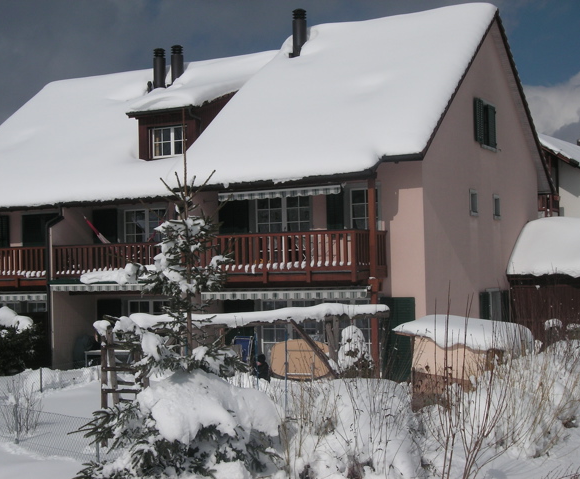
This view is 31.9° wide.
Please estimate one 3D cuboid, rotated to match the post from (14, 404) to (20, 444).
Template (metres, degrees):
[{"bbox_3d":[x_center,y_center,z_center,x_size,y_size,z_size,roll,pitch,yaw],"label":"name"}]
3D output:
[{"bbox_3d":[-4.192,2.835,15.543,0.054,0.634,0.054,-2,-2,26],"label":"post"}]

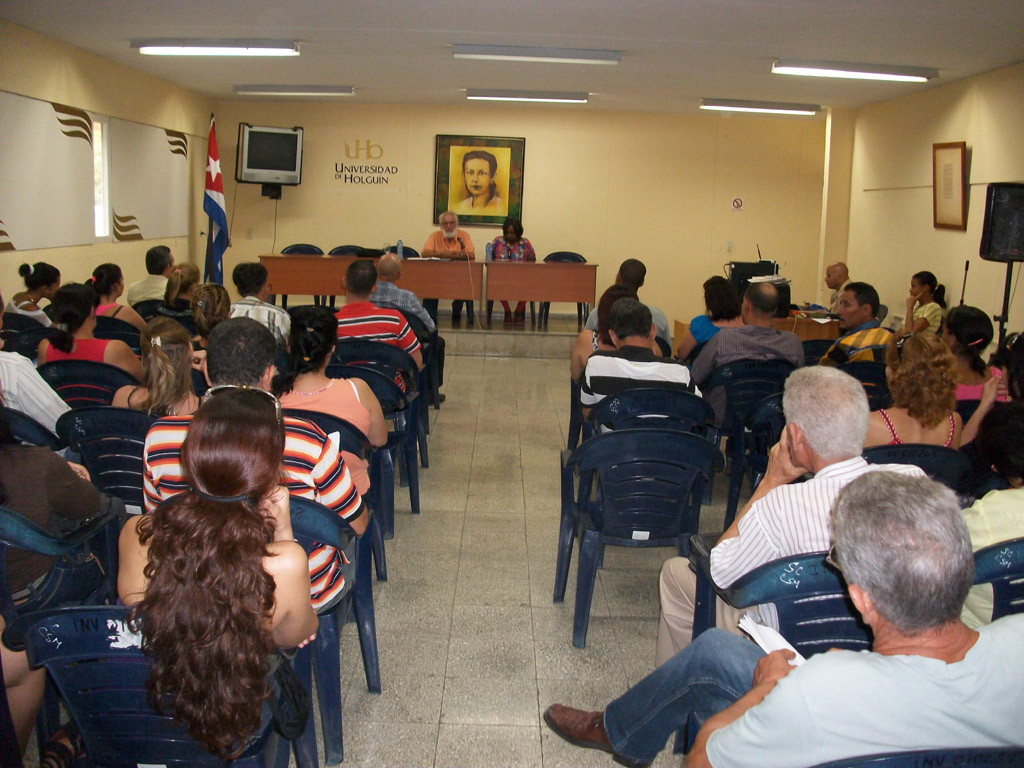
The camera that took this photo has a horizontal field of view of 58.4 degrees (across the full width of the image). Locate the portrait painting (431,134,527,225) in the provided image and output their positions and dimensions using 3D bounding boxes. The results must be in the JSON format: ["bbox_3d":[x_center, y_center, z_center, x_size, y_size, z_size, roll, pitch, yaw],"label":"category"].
[{"bbox_3d":[-0.390,-2.407,10.911,1.050,1.060,0.050,2,11,-1],"label":"portrait painting"}]

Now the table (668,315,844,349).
[{"bbox_3d":[1.990,-0.188,7.562,1.280,0.750,0.650,1,11,-1],"label":"table"}]

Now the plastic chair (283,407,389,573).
[{"bbox_3d":[-0.792,0.448,3.567,0.570,0.830,0.560,2,11,2],"label":"plastic chair"}]

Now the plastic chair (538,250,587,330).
[{"bbox_3d":[0.589,-1.074,10.509,0.565,0.823,0.535,2,11,-1],"label":"plastic chair"}]

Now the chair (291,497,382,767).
[{"bbox_3d":[-0.694,0.616,2.684,0.570,0.830,0.560,2,11,2],"label":"chair"}]

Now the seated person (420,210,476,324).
[{"bbox_3d":[-0.743,-1.375,10.725,0.600,1.290,0.680,1,11,-1],"label":"seated person"}]

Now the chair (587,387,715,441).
[{"bbox_3d":[0.587,0.376,4.266,0.570,0.830,0.560,2,11,-1],"label":"chair"}]

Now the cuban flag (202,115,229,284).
[{"bbox_3d":[-3.394,-2.008,10.482,0.300,2.140,0.270,1,11,-1],"label":"cuban flag"}]

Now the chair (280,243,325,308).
[{"bbox_3d":[-2.403,-1.160,10.499,0.565,0.823,0.535,2,11,-1],"label":"chair"}]

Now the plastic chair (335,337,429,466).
[{"bbox_3d":[-0.761,0.132,5.258,0.570,0.830,0.560,2,11,3],"label":"plastic chair"}]

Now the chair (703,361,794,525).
[{"bbox_3d":[1.283,0.227,5.180,0.570,0.830,0.560,2,11,-1],"label":"chair"}]

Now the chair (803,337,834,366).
[{"bbox_3d":[1.903,0.093,5.994,0.570,0.830,0.560,2,11,-1],"label":"chair"}]

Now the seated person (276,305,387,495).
[{"bbox_3d":[-0.761,0.237,3.821,0.505,1.212,0.808,2,11,-1],"label":"seated person"}]

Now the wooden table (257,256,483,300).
[{"bbox_3d":[-1.518,-1.040,10.272,2.420,0.739,0.600,2,11,-1],"label":"wooden table"}]

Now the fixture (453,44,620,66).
[{"bbox_3d":[0.189,-2.481,6.944,1.270,0.090,0.120,2,11,-1],"label":"fixture"}]

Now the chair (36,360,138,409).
[{"bbox_3d":[-1.924,0.252,4.457,0.570,0.830,0.560,2,11,4],"label":"chair"}]

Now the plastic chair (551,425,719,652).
[{"bbox_3d":[0.466,0.516,3.498,0.570,0.830,0.560,2,11,-1],"label":"plastic chair"}]

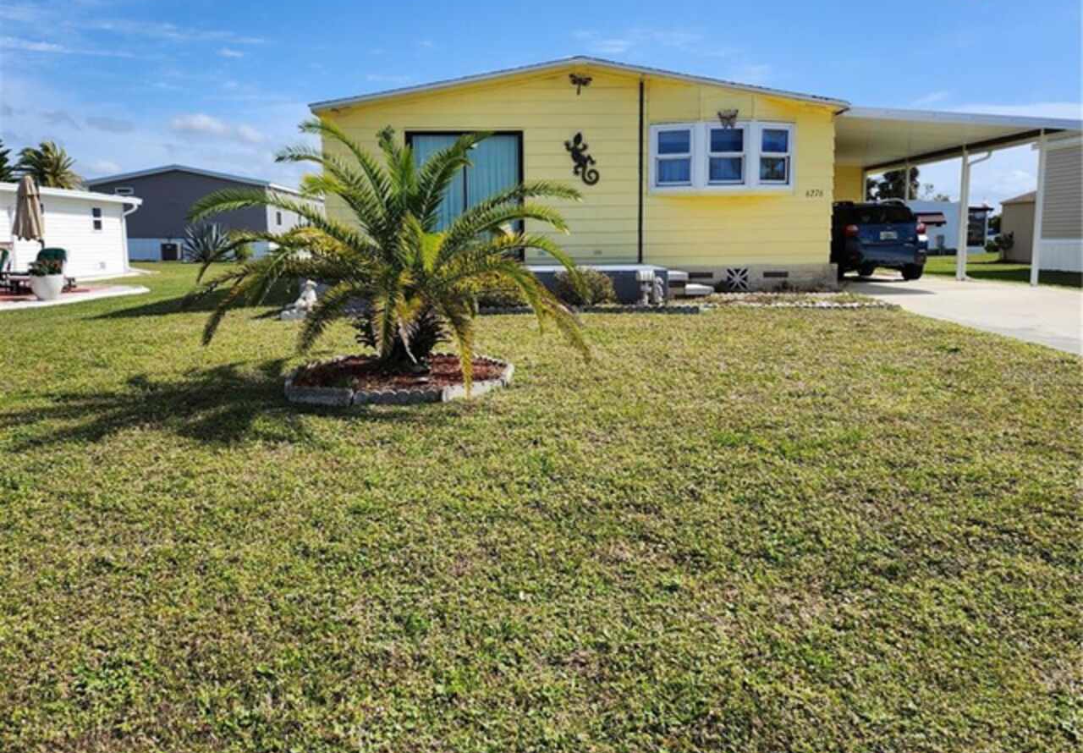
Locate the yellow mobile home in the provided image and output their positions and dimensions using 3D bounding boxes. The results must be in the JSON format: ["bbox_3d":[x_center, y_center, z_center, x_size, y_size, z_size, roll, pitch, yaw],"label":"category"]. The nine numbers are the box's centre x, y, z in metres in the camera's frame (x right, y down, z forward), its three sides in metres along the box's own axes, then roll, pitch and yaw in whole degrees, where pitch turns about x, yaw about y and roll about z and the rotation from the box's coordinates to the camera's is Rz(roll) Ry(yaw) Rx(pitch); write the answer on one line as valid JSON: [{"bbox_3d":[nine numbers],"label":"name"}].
[{"bbox_3d":[2.207,-4.017,22.107,12.100,3.560,13.600,-1,8,-3],"label":"yellow mobile home"}]

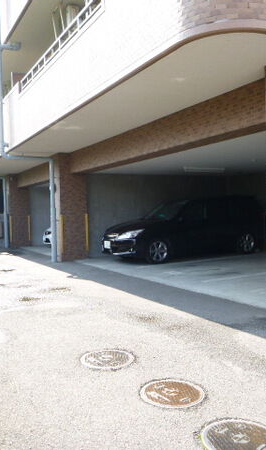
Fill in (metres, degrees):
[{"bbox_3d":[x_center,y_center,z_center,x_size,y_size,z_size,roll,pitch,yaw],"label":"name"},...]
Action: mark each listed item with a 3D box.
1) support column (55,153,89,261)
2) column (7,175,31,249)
[{"bbox_3d":[-1.728,-0.463,11.823,0.750,2.800,0.735,-2,1,-29],"label":"support column"},{"bbox_3d":[-4.516,-0.511,16.963,0.770,2.790,0.740,-2,1,-29],"label":"column"}]

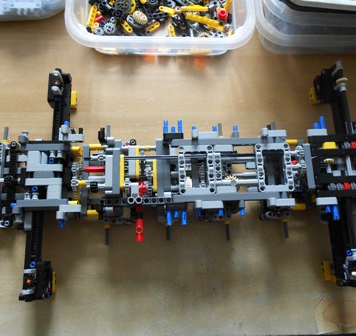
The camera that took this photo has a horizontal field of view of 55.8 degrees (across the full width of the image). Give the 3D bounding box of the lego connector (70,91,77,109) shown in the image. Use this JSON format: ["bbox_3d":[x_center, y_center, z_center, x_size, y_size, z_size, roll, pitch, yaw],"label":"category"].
[{"bbox_3d":[-0.141,-0.092,0.456,0.008,0.008,0.024,-2,77,-4],"label":"lego connector"}]

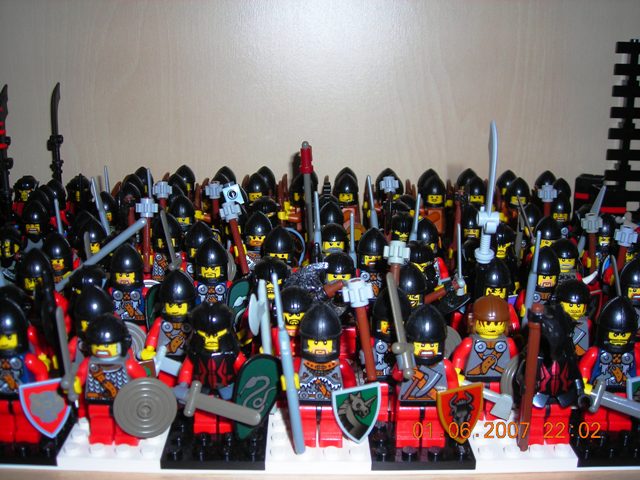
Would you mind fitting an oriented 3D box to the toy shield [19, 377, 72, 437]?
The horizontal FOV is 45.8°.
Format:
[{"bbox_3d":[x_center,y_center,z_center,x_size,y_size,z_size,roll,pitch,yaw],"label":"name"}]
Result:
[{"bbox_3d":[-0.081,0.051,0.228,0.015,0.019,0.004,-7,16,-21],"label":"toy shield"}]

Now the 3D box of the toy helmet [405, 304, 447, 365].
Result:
[{"bbox_3d":[0.033,0.028,0.235,0.013,0.017,0.014,4,16,10],"label":"toy helmet"}]

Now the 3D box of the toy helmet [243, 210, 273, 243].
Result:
[{"bbox_3d":[-0.028,-0.005,0.344,0.013,0.017,0.014,2,16,2],"label":"toy helmet"}]

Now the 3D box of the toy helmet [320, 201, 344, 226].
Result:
[{"bbox_3d":[0.005,-0.010,0.360,0.013,0.017,0.014,0,17,0],"label":"toy helmet"}]

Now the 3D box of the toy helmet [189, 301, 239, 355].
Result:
[{"bbox_3d":[-0.034,0.026,0.241,0.015,0.014,0.015,-1,17,-3],"label":"toy helmet"}]

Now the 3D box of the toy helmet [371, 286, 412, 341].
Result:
[{"bbox_3d":[0.023,0.023,0.250,0.013,0.017,0.014,1,16,2],"label":"toy helmet"}]

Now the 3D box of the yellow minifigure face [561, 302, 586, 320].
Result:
[{"bbox_3d":[0.093,0.024,0.279,0.010,0.009,0.010,2,16,7],"label":"yellow minifigure face"}]

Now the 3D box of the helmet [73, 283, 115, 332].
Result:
[{"bbox_3d":[-0.074,0.023,0.247,0.013,0.017,0.013,-3,17,-9],"label":"helmet"}]

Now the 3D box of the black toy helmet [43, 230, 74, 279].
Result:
[{"bbox_3d":[-0.107,0.005,0.310,0.013,0.017,0.014,-4,17,-13],"label":"black toy helmet"}]

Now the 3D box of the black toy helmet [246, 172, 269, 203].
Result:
[{"bbox_3d":[-0.034,-0.028,0.413,0.013,0.017,0.013,2,17,8],"label":"black toy helmet"}]

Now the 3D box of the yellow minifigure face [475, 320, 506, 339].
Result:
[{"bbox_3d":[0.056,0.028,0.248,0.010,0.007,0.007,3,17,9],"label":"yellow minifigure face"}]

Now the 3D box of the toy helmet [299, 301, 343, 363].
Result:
[{"bbox_3d":[0.000,0.027,0.237,0.013,0.017,0.014,0,17,0],"label":"toy helmet"}]

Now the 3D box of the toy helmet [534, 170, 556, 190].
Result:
[{"bbox_3d":[0.134,-0.032,0.448,0.013,0.017,0.014,3,16,8],"label":"toy helmet"}]

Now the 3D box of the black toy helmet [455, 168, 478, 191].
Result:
[{"bbox_3d":[0.082,-0.032,0.416,0.012,0.016,0.013,1,16,2],"label":"black toy helmet"}]

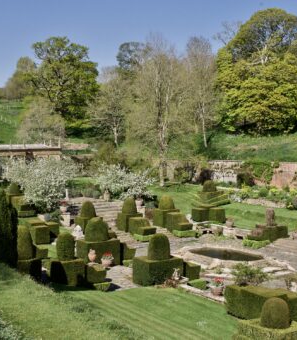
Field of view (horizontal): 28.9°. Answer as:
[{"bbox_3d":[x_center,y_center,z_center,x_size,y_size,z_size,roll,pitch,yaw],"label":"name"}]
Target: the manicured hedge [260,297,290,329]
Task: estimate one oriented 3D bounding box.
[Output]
[{"bbox_3d":[4.657,5.155,21.124,1.029,1.024,1.029,0,3,0],"label":"manicured hedge"}]

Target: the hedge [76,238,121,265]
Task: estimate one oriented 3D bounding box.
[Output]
[{"bbox_3d":[-3.330,5.540,38.660,2.200,1.600,1.900,-2,2,-30],"label":"hedge"}]

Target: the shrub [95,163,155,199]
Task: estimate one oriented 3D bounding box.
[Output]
[{"bbox_3d":[-2.333,0.901,56.000,5.600,3.200,4.500,0,5,0],"label":"shrub"}]

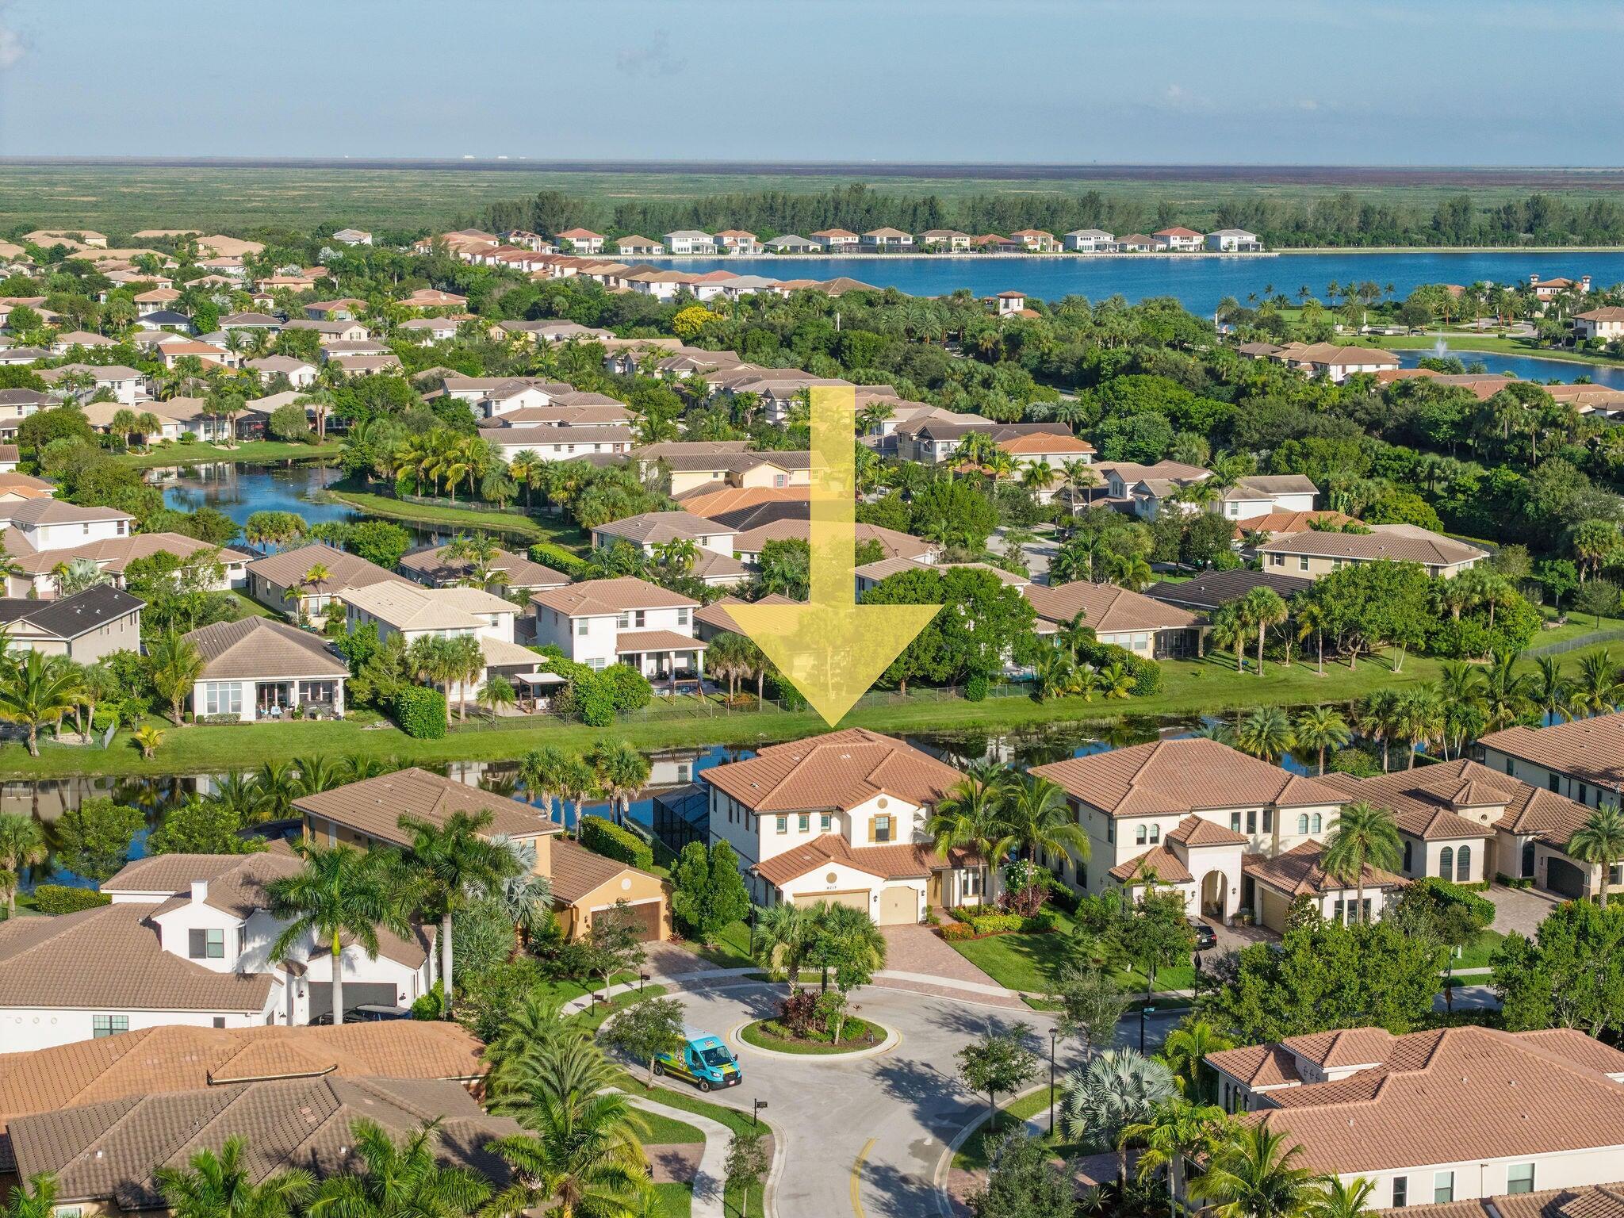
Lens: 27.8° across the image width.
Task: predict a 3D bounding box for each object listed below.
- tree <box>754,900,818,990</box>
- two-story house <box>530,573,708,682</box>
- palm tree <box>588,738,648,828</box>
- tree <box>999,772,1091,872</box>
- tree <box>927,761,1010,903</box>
[{"bbox_3d":[-1.206,19.056,176.255,3.687,6.806,3.687,0,8,0],"label":"tree"},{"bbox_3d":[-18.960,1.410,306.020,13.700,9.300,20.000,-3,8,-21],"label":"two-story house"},{"bbox_3d":[-13.913,12.889,236.075,4.400,7.100,4.400,0,8,0],"label":"palm tree"},{"bbox_3d":[13.985,14.576,200.107,5.970,8.698,5.970,1,8,4],"label":"tree"},{"bbox_3d":[9.859,14.243,200.512,5.362,9.206,5.362,1,8,3],"label":"tree"}]

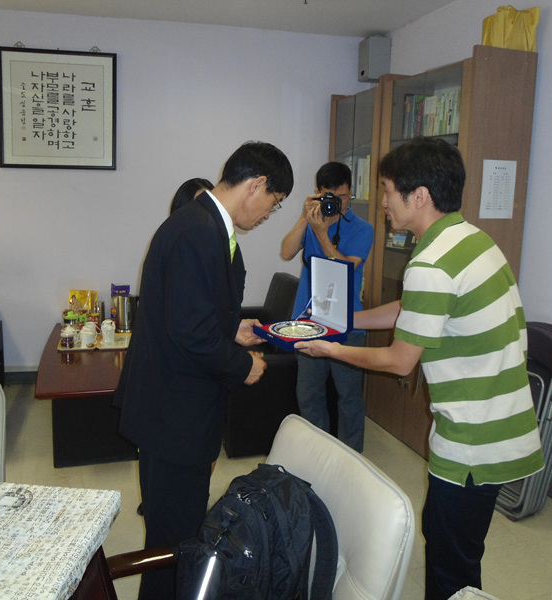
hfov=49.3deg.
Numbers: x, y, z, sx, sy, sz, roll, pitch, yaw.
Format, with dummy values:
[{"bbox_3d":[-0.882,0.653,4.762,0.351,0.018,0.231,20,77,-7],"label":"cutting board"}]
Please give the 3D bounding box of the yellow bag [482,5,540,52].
[{"bbox_3d":[1.236,-1.425,3.166,0.300,0.235,0.140,-2,9,-19],"label":"yellow bag"}]

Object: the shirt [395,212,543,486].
[{"bbox_3d":[0.547,0.129,1.700,0.390,0.730,0.470,4,9,19],"label":"shirt"}]

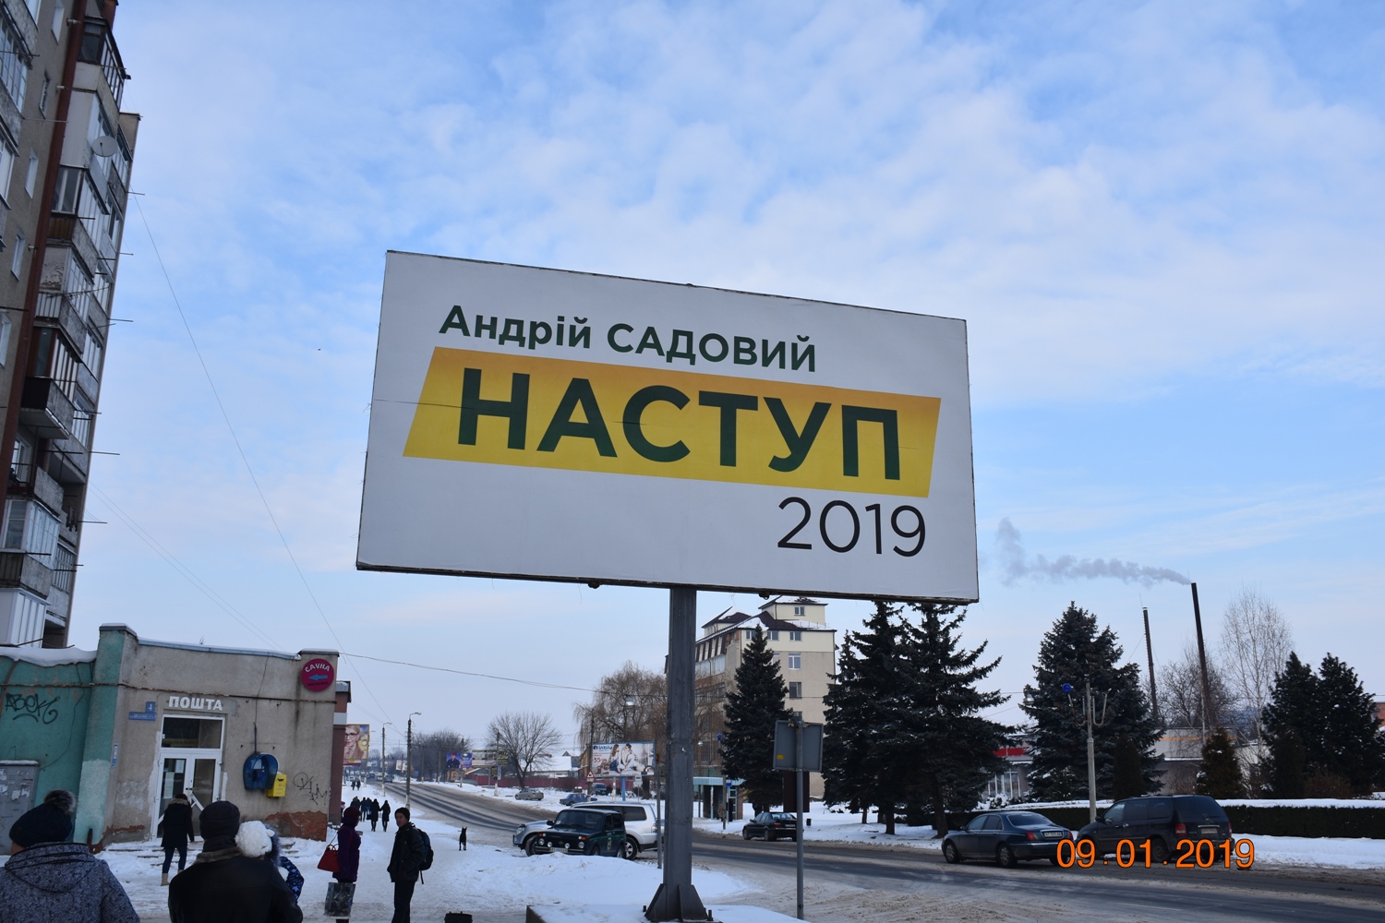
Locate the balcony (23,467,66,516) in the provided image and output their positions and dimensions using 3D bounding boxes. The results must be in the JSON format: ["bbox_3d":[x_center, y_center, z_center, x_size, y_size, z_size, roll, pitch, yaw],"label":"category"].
[{"bbox_3d":[-21.451,1.007,37.606,0.820,1.100,2.900,4,-17,-13],"label":"balcony"}]

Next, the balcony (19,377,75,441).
[{"bbox_3d":[-21.436,-1.690,38.391,0.820,1.170,2.900,4,-17,-13],"label":"balcony"}]

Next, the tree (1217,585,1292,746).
[{"bbox_3d":[37.547,15.927,76.835,4.971,14.757,4.971,-6,-16,25],"label":"tree"}]

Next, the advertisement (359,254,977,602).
[{"bbox_3d":[-0.047,-0.259,11.600,6.100,3.100,0.300,4,-17,-14],"label":"advertisement"}]

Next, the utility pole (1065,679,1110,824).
[{"bbox_3d":[14.449,10.865,41.824,1.500,5.885,1.300,0,-16,0],"label":"utility pole"}]

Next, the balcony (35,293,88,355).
[{"bbox_3d":[-21.062,-4.519,38.241,1.000,1.000,3.150,5,-15,-15],"label":"balcony"}]

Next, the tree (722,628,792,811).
[{"bbox_3d":[4.245,16.361,72.493,4.758,12.006,4.758,0,-14,3],"label":"tree"}]

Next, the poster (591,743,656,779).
[{"bbox_3d":[-6.103,26.642,103.092,6.100,3.100,0.300,-5,-17,16],"label":"poster"}]

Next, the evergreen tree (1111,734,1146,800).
[{"bbox_3d":[21.076,15.446,55.641,1.600,4.576,1.600,0,-16,0],"label":"evergreen tree"}]

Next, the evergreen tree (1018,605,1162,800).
[{"bbox_3d":[21.035,13.316,61.422,7.371,11.432,7.371,-4,-15,18],"label":"evergreen tree"}]

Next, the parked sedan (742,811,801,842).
[{"bbox_3d":[4.173,18.996,60.174,1.720,1.400,4.450,5,-15,-17],"label":"parked sedan"}]

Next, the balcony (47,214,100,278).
[{"bbox_3d":[-21.042,-7.147,38.986,1.000,1.000,3.150,5,-15,-15],"label":"balcony"}]

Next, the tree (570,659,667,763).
[{"bbox_3d":[-6.518,29.451,126.830,12.129,14.718,12.129,1,-14,-3],"label":"tree"}]

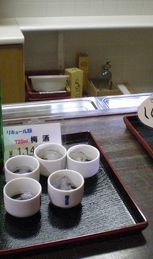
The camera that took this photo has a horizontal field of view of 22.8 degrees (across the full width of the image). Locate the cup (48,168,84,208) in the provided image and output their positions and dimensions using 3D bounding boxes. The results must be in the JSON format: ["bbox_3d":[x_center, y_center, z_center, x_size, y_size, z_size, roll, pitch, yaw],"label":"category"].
[{"bbox_3d":[-0.017,0.092,0.579,0.055,0.037,0.055,3,30,-2],"label":"cup"}]

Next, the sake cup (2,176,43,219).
[{"bbox_3d":[-0.079,0.102,0.557,0.055,0.037,0.055,3,30,-2],"label":"sake cup"}]

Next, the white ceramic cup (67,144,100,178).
[{"bbox_3d":[0.011,0.056,0.645,0.055,0.037,0.055,3,30,-2],"label":"white ceramic cup"}]

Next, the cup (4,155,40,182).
[{"bbox_3d":[-0.086,0.072,0.607,0.055,0.037,0.055,3,30,-2],"label":"cup"}]

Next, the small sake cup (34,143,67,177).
[{"bbox_3d":[-0.044,0.053,0.643,0.055,0.037,0.055,3,30,-2],"label":"small sake cup"}]

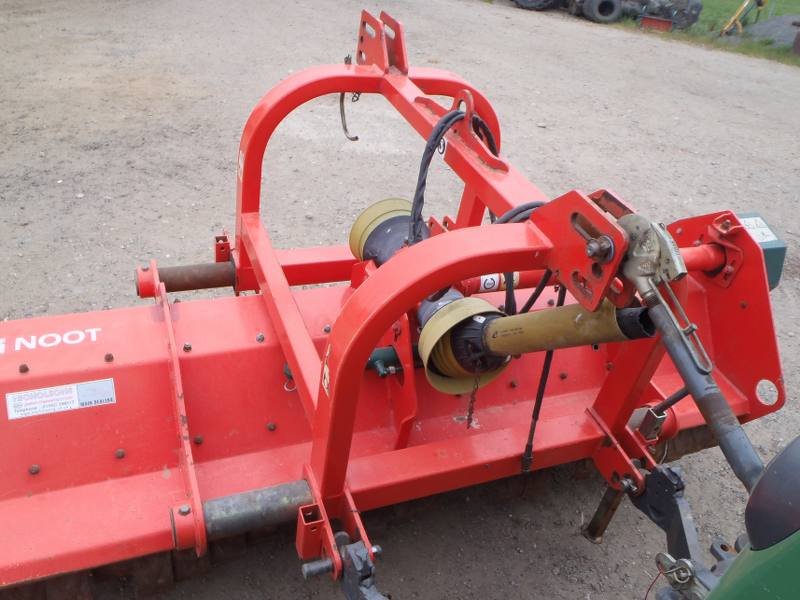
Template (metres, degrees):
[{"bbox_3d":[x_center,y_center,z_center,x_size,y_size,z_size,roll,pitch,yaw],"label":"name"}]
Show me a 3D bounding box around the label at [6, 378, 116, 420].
[{"bbox_3d":[-0.851,0.249,1.631,0.243,0.063,0.005,-6,2,-21],"label":"label"}]

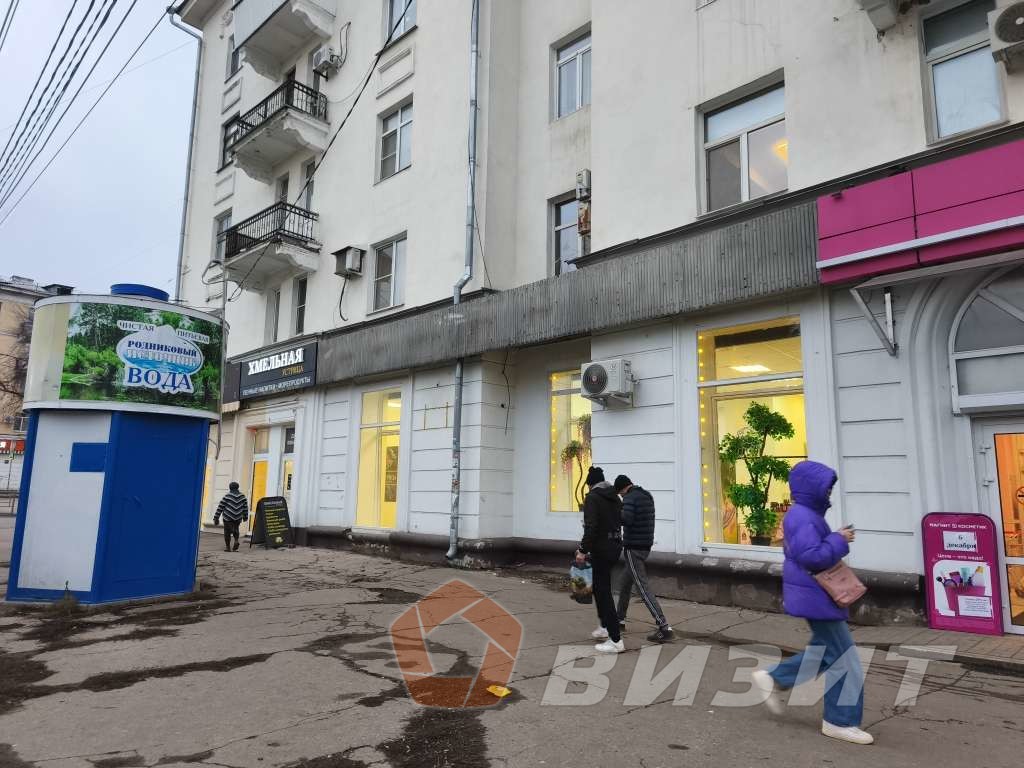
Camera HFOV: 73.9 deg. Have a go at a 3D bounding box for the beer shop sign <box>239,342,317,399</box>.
[{"bbox_3d":[-6.882,-0.327,19.834,0.180,1.150,4.750,10,-13,-44],"label":"beer shop sign"}]

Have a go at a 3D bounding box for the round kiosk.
[{"bbox_3d":[-5.776,0.868,10.067,2.350,4.300,2.350,-3,-10,22],"label":"round kiosk"}]

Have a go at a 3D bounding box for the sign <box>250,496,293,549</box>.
[{"bbox_3d":[-6.186,3.562,17.500,0.600,1.250,0.700,-7,-12,39],"label":"sign"}]

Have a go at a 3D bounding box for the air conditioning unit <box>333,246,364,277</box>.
[{"bbox_3d":[-4.192,-3.052,17.465,0.440,0.620,0.820,10,-13,-44],"label":"air conditioning unit"}]

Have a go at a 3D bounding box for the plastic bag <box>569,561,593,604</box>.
[{"bbox_3d":[0.746,2.066,7.100,0.300,0.450,0.180,-4,-10,27],"label":"plastic bag"}]

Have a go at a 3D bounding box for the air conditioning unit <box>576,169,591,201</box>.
[{"bbox_3d":[1.522,-3.667,12.766,0.760,0.570,0.280,10,-13,-44],"label":"air conditioning unit"}]

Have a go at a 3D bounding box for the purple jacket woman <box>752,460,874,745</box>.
[{"bbox_3d":[1.878,1.317,4.309,0.750,1.660,0.520,-5,-11,30],"label":"purple jacket woman"}]

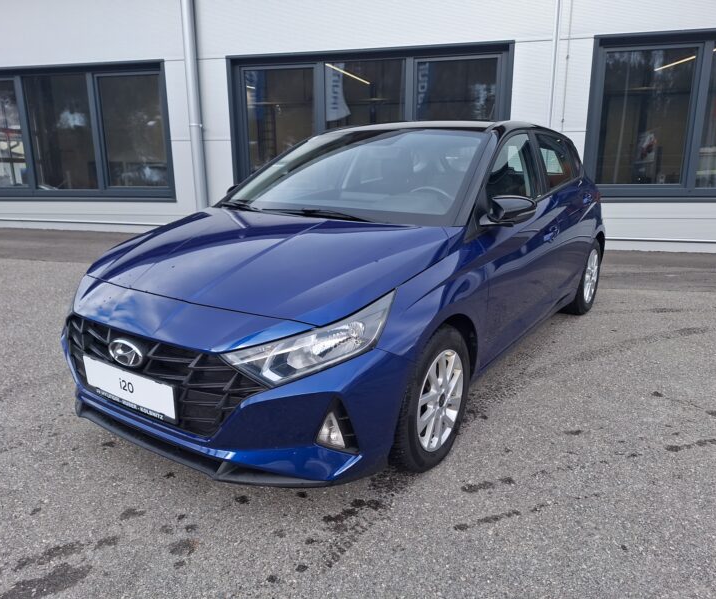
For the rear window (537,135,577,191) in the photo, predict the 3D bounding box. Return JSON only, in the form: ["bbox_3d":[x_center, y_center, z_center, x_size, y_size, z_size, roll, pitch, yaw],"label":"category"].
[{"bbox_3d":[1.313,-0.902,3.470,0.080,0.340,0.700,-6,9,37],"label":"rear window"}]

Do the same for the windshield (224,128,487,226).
[{"bbox_3d":[0.024,-0.707,2.878,1.420,0.150,1.000,10,44,34],"label":"windshield"}]

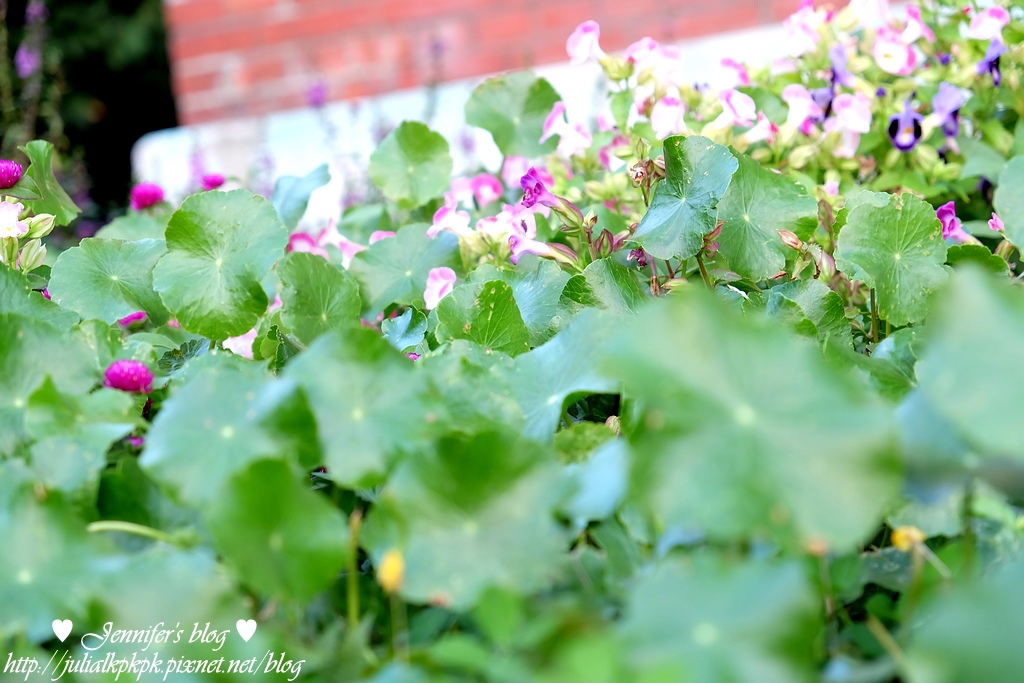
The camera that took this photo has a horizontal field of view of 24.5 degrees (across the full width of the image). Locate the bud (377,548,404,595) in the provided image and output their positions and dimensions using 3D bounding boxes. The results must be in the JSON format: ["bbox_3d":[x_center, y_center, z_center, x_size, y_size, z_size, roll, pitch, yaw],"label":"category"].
[{"bbox_3d":[-0.046,0.088,0.900,0.010,0.017,0.010,-4,13,0],"label":"bud"}]

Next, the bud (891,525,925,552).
[{"bbox_3d":[0.176,0.088,1.050,0.013,0.011,0.013,-17,19,-41],"label":"bud"}]

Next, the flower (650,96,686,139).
[{"bbox_3d":[0.108,-0.155,1.630,0.025,0.029,0.024,1,14,20],"label":"flower"}]

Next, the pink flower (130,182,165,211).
[{"bbox_3d":[-0.247,-0.098,1.600,0.023,0.020,0.023,-5,14,0],"label":"pink flower"}]

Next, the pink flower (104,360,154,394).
[{"bbox_3d":[-0.183,0.018,1.130,0.023,0.019,0.023,-5,12,-1],"label":"pink flower"}]

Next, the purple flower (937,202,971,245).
[{"bbox_3d":[0.281,-0.076,1.500,0.020,0.025,0.025,9,-6,39],"label":"purple flower"}]

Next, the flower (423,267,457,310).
[{"bbox_3d":[-0.043,-0.031,1.400,0.023,0.027,0.022,-1,-9,18],"label":"flower"}]

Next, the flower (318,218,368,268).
[{"bbox_3d":[-0.115,-0.067,1.600,0.028,0.031,0.026,-14,17,-39],"label":"flower"}]

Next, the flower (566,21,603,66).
[{"bbox_3d":[0.052,-0.215,1.700,0.024,0.031,0.025,9,18,44],"label":"flower"}]

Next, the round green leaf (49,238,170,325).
[{"bbox_3d":[-0.244,-0.036,1.430,0.074,0.022,0.062,-3,53,1],"label":"round green leaf"}]

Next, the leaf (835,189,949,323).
[{"bbox_3d":[0.196,-0.043,1.220,0.057,0.066,0.016,-6,-14,-4],"label":"leaf"}]

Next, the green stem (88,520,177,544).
[{"bbox_3d":[-0.187,0.094,1.160,0.045,0.010,0.008,12,0,-6],"label":"green stem"}]

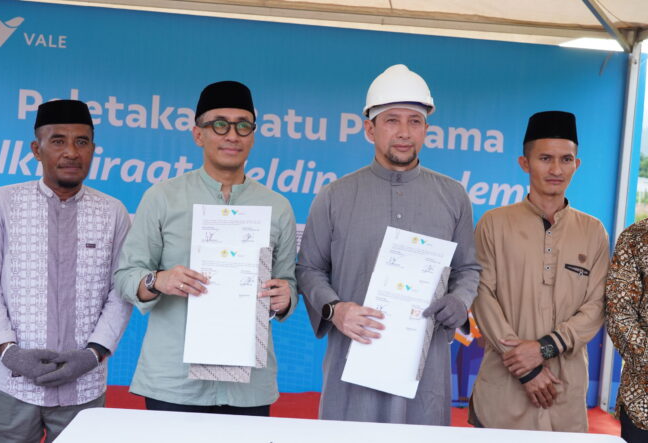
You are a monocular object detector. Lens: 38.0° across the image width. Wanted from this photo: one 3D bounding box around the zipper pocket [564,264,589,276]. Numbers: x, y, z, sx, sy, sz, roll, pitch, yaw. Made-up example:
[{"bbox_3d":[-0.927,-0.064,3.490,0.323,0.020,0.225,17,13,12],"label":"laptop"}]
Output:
[{"bbox_3d":[0.785,0.151,2.920,0.090,0.024,0.012,15,-6,-11],"label":"zipper pocket"}]

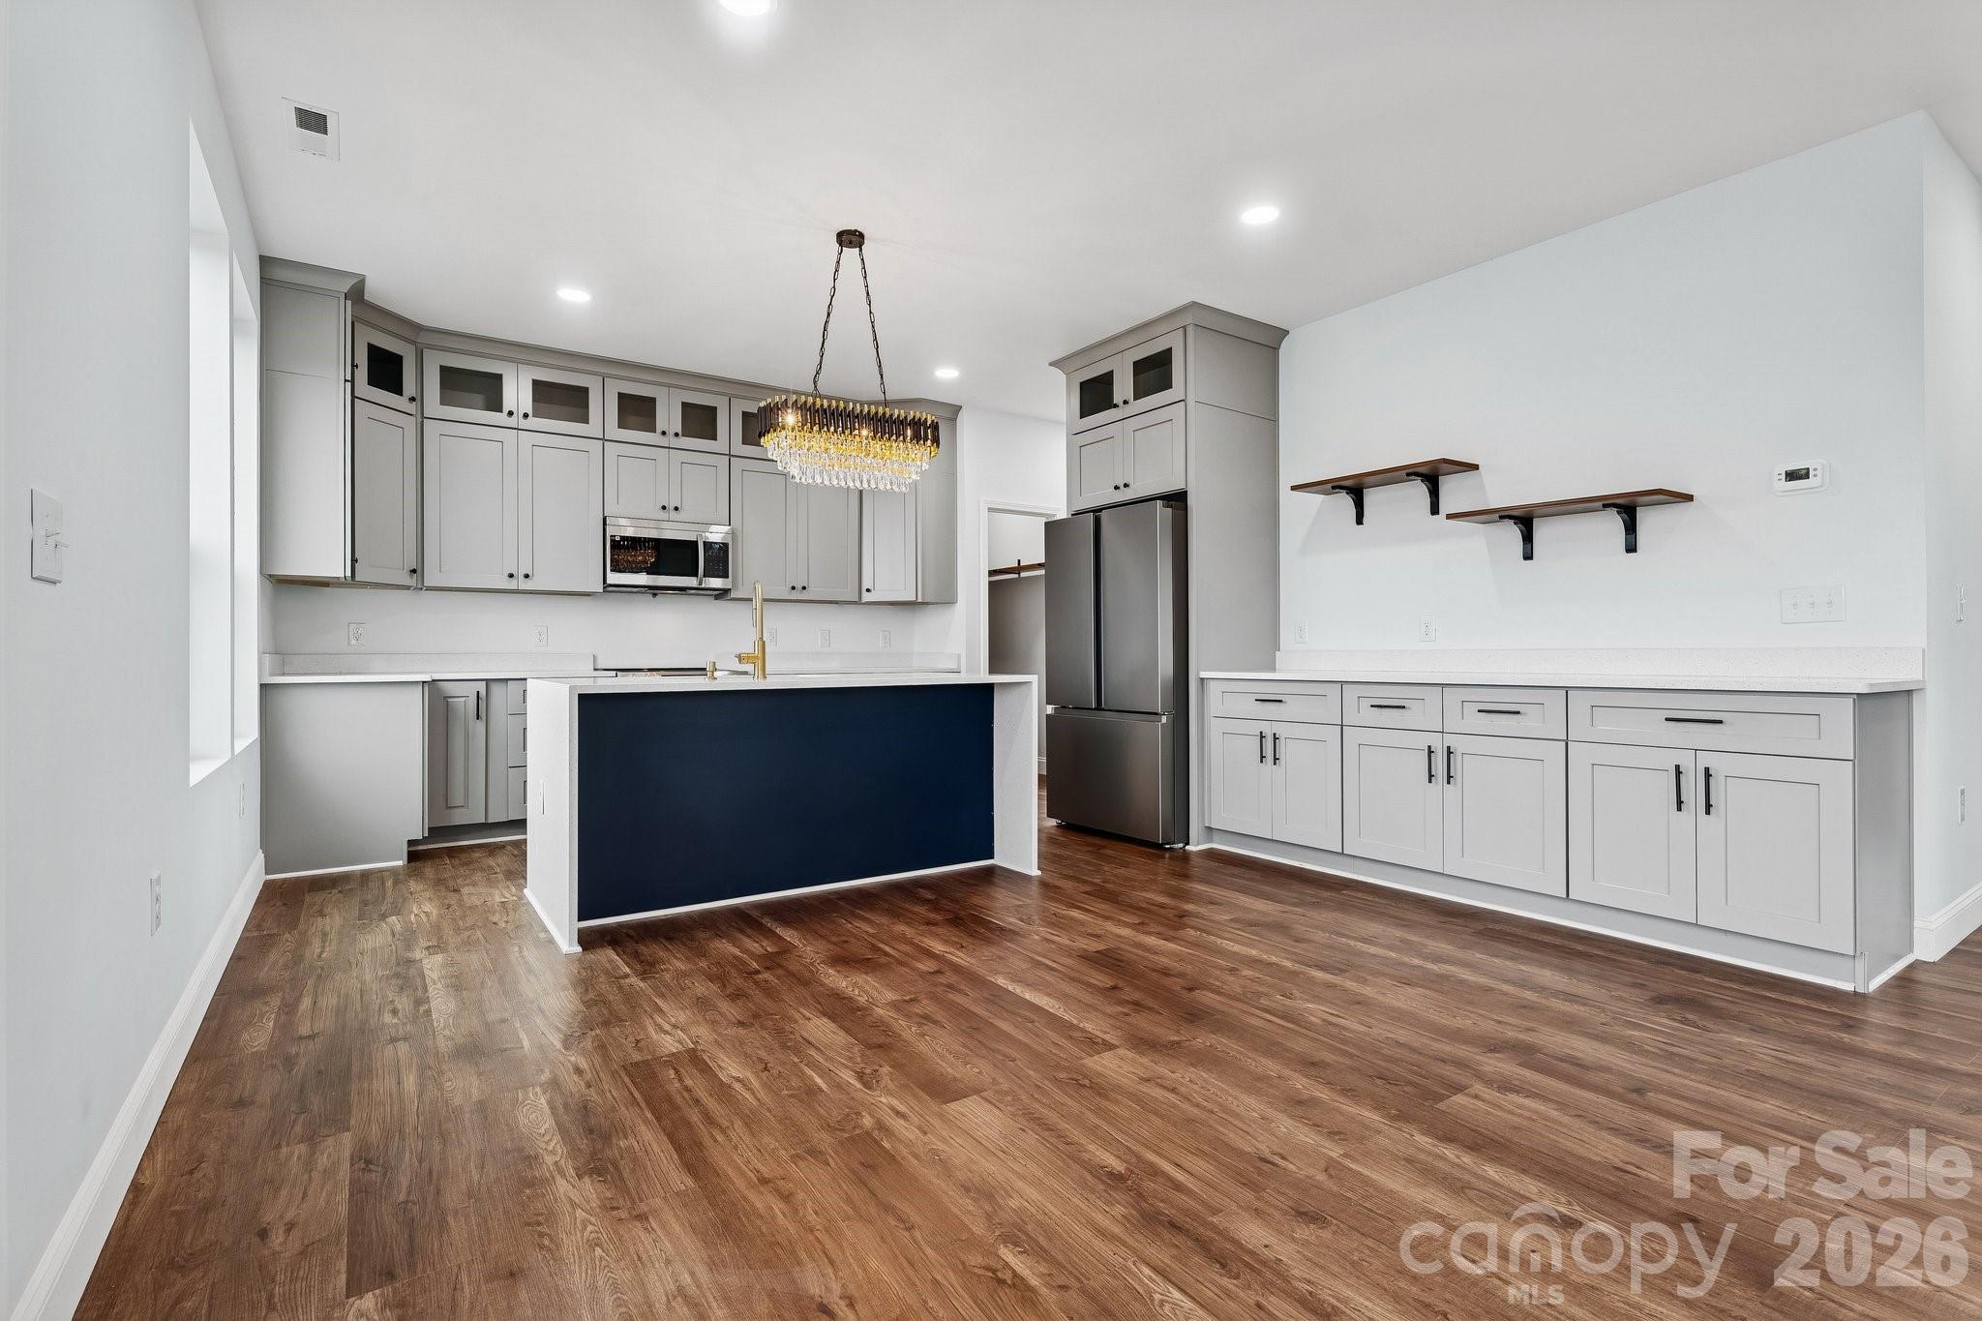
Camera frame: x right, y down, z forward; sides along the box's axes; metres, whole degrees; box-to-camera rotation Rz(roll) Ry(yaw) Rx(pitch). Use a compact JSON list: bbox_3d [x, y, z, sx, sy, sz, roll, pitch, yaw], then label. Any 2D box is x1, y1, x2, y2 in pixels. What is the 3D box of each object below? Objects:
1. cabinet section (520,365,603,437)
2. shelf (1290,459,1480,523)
[{"bbox_3d":[-2.507,-1.501,5.143,0.450,0.367,0.025,0,0,-36],"label":"cabinet section"},{"bbox_3d":[1.873,-0.787,4.219,0.270,0.200,0.785,0,0,-36],"label":"shelf"}]

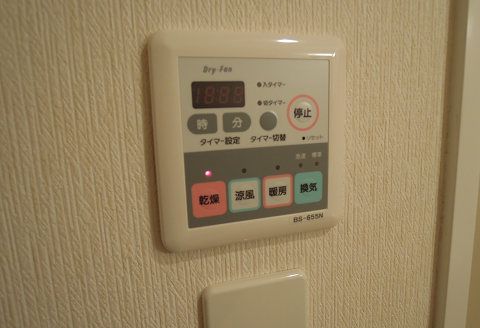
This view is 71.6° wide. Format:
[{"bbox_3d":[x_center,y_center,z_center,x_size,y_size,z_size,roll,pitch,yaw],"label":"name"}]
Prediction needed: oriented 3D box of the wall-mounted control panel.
[{"bbox_3d":[0.011,-0.012,0.194,0.116,0.120,0.014,-5,11,-18],"label":"wall-mounted control panel"}]

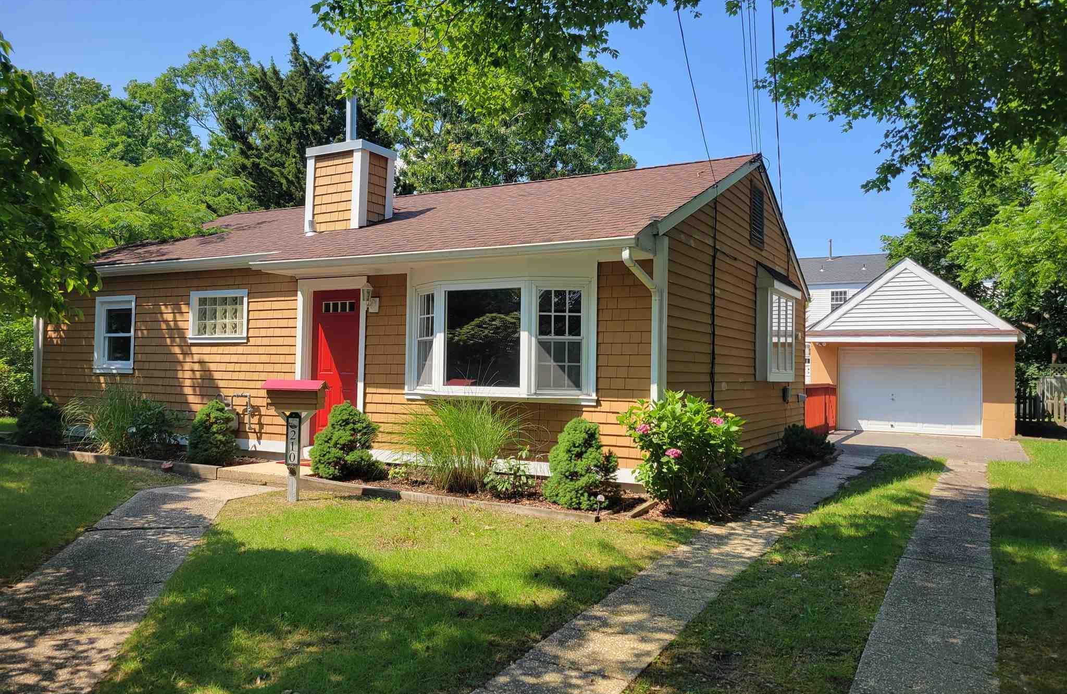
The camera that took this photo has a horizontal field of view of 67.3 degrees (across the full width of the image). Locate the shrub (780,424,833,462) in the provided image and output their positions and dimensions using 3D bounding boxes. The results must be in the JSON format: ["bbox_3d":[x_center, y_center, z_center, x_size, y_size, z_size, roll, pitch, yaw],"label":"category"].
[{"bbox_3d":[4.275,1.434,12.550,0.860,0.600,0.800,0,-2,29],"label":"shrub"}]

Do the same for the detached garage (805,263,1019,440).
[{"bbox_3d":[10.441,0.078,21.897,4.840,4.220,6.600,0,-2,29],"label":"detached garage"}]

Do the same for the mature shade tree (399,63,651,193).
[{"bbox_3d":[-0.295,-3.751,27.000,8.800,11.800,8.600,0,-2,29],"label":"mature shade tree"}]

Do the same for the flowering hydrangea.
[{"bbox_3d":[1.366,0.959,7.400,1.150,1.150,1.100,0,-2,29],"label":"flowering hydrangea"}]

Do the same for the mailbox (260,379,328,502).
[{"bbox_3d":[-2.314,0.886,7.750,0.640,1.200,0.250,1,-2,12],"label":"mailbox"}]

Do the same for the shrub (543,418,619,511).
[{"bbox_3d":[0.444,1.058,7.550,0.700,0.860,0.700,1,-2,0],"label":"shrub"}]

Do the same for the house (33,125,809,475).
[{"bbox_3d":[-1.869,-0.661,13.794,11.350,4.670,8.550,0,-2,29],"label":"house"}]

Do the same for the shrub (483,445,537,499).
[{"bbox_3d":[-0.227,1.219,7.950,0.530,0.520,0.500,0,-2,29],"label":"shrub"}]

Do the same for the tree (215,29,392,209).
[{"bbox_3d":[-7.397,-4.057,26.000,5.800,12.100,5.800,0,-2,29],"label":"tree"}]

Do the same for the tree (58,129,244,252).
[{"bbox_3d":[-9.081,-1.658,19.000,6.200,6.900,6.200,0,-2,29],"label":"tree"}]

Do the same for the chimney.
[{"bbox_3d":[-2.627,-2.585,11.428,1.050,2.100,0.780,0,-2,29],"label":"chimney"}]

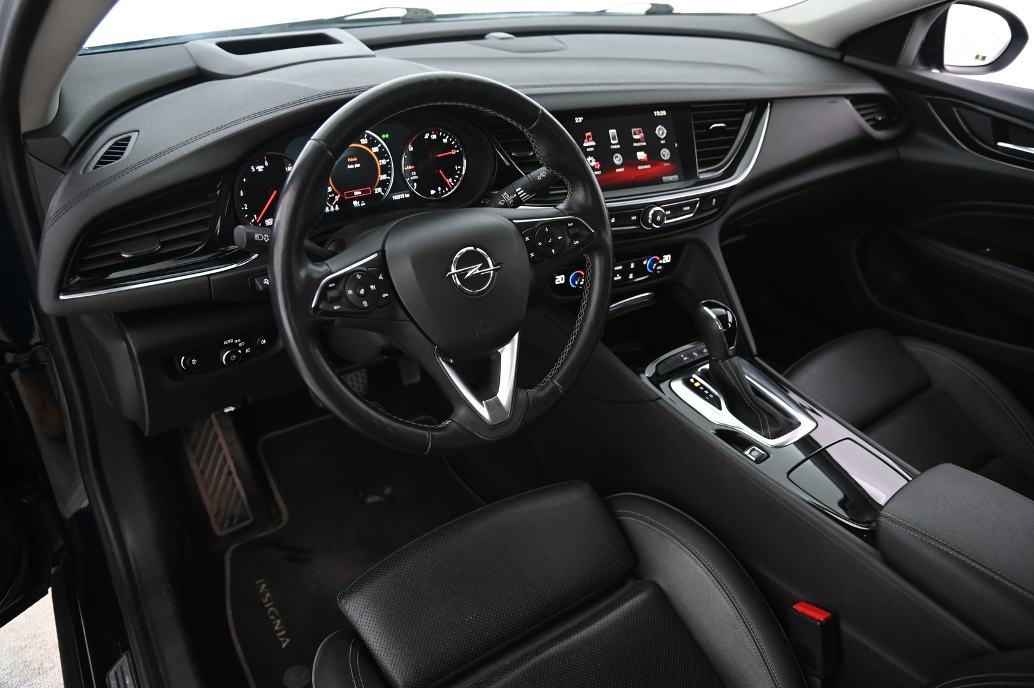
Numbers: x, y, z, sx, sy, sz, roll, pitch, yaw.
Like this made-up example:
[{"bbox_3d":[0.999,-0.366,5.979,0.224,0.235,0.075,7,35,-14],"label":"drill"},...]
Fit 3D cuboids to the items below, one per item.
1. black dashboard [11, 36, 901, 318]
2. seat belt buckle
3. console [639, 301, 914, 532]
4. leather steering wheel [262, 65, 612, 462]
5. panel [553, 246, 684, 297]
[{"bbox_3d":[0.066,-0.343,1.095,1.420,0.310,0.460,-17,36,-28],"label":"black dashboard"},{"bbox_3d":[0.317,0.318,0.736,0.027,0.074,0.042,-17,16,-28],"label":"seat belt buckle"},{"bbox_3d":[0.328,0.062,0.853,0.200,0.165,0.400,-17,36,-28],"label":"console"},{"bbox_3d":[-0.065,-0.074,0.698,0.370,0.370,0.100,-17,18,-28],"label":"leather steering wheel"},{"bbox_3d":[0.154,-0.116,1.063,0.237,0.052,0.040,-12,26,-22],"label":"panel"}]

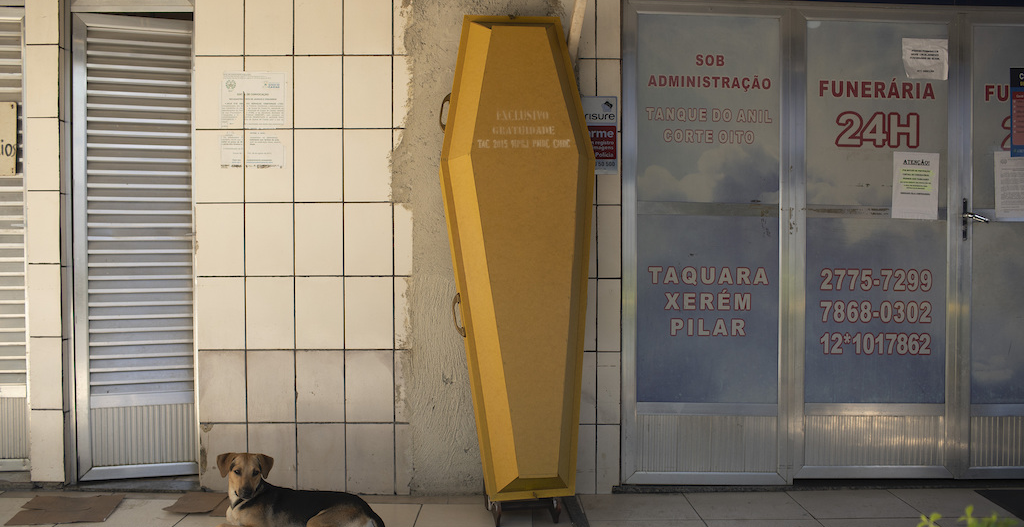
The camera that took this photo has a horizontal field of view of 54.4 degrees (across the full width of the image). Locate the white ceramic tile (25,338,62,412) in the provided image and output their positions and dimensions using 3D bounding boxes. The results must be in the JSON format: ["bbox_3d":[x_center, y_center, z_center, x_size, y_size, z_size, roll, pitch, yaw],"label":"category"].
[{"bbox_3d":[-1.941,0.459,4.151,0.134,0.306,0.010,0,1,-2],"label":"white ceramic tile"}]

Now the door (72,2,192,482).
[{"bbox_3d":[-1.654,-0.065,4.440,0.521,2.043,0.035,0,1,-17],"label":"door"}]

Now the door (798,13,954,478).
[{"bbox_3d":[1.549,-0.081,4.230,0.690,2.000,0.050,0,1,-1],"label":"door"}]

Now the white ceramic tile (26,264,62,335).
[{"bbox_3d":[-1.937,0.154,4.135,0.134,0.300,0.010,0,1,0],"label":"white ceramic tile"}]

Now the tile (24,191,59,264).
[{"bbox_3d":[-2.001,-0.154,4.263,0.134,0.309,0.010,0,1,-1],"label":"tile"}]

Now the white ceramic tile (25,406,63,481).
[{"bbox_3d":[-1.903,0.748,4.085,0.140,0.300,0.012,0,1,-1],"label":"white ceramic tile"}]

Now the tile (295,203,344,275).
[{"bbox_3d":[-0.796,-0.098,4.117,0.200,0.300,0.010,0,1,0],"label":"tile"}]

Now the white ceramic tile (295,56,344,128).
[{"bbox_3d":[-0.825,-0.730,4.254,0.206,0.307,0.010,0,1,1],"label":"white ceramic tile"}]

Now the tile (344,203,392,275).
[{"bbox_3d":[-0.601,-0.100,4.186,0.205,0.304,0.010,0,1,-2],"label":"tile"}]

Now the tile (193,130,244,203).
[{"bbox_3d":[-1.248,-0.416,4.266,0.207,0.311,0.010,0,1,1],"label":"tile"}]

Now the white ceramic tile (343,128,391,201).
[{"bbox_3d":[-0.603,-0.409,4.180,0.202,0.305,0.010,0,1,-2],"label":"white ceramic tile"}]

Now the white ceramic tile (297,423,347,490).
[{"bbox_3d":[-0.821,0.844,4.299,0.208,0.305,0.010,0,1,-1],"label":"white ceramic tile"}]

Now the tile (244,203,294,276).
[{"bbox_3d":[-1.000,-0.097,4.118,0.203,0.299,0.010,0,1,0],"label":"tile"}]

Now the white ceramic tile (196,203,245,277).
[{"bbox_3d":[-1.249,-0.100,4.272,0.206,0.312,0.010,0,1,1],"label":"white ceramic tile"}]

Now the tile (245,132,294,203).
[{"bbox_3d":[-0.998,-0.401,4.090,0.200,0.300,0.012,0,1,-1],"label":"tile"}]

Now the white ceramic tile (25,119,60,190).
[{"bbox_3d":[-1.946,-0.454,4.134,0.140,0.306,0.010,0,1,-2],"label":"white ceramic tile"}]

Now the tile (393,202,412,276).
[{"bbox_3d":[-0.449,-0.100,4.102,0.080,0.300,0.012,0,1,-1],"label":"tile"}]

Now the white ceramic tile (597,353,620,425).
[{"bbox_3d":[0.413,0.530,4.228,0.100,0.305,0.010,0,1,-2],"label":"white ceramic tile"}]

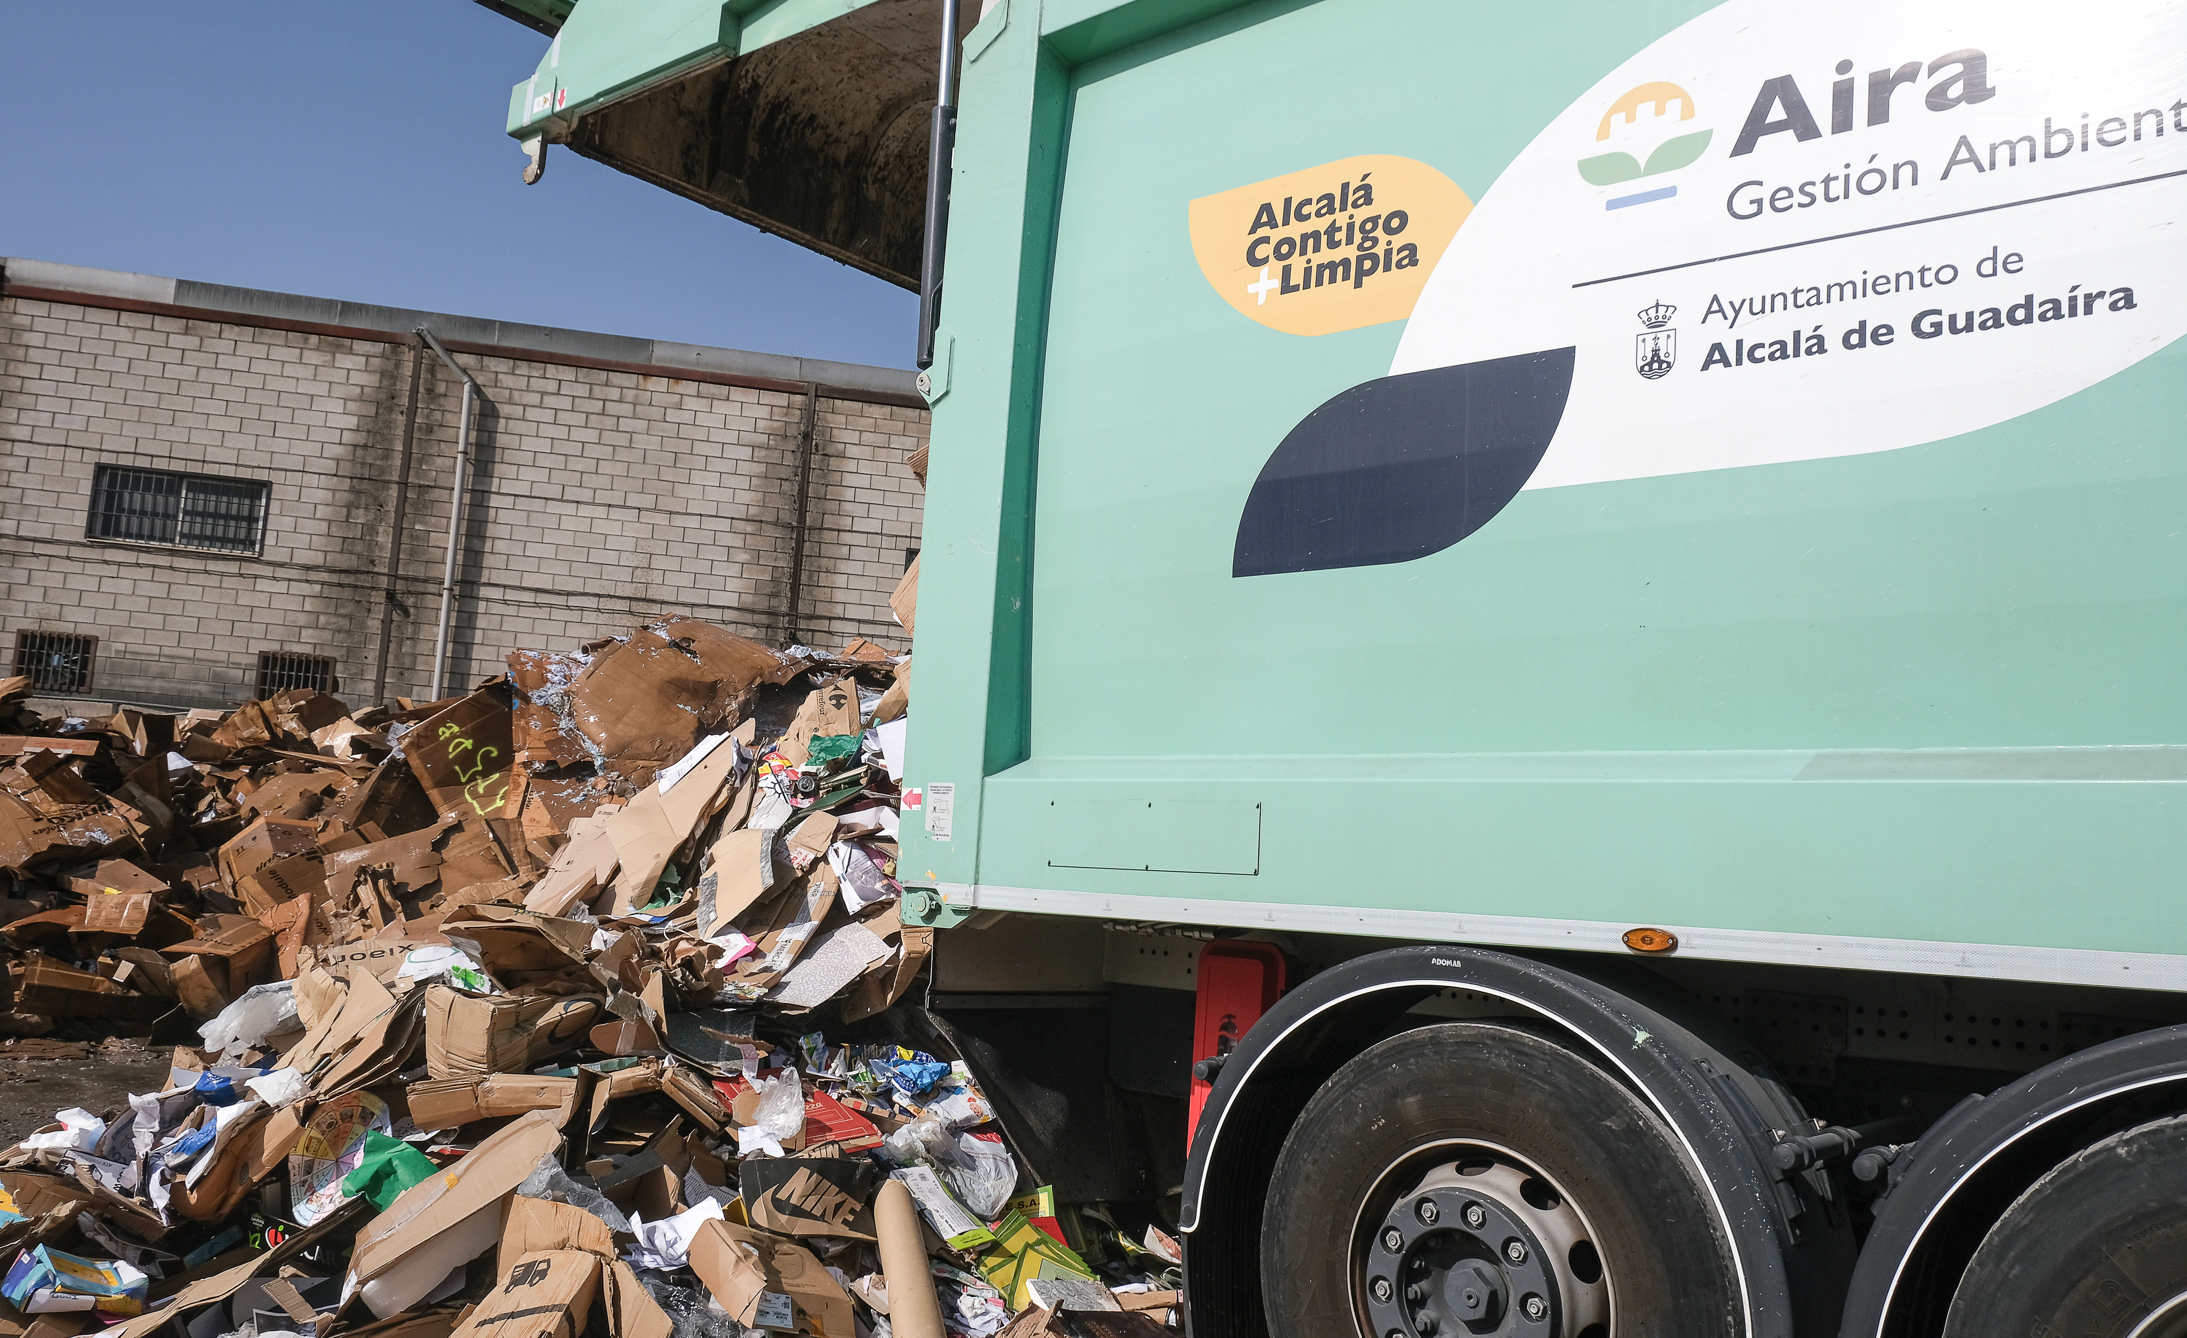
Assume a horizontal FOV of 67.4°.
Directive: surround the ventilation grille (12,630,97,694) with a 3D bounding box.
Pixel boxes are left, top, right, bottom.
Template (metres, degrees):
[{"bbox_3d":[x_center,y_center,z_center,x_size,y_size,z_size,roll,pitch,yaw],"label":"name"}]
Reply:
[{"bbox_3d":[-12.902,-0.085,20.365,0.910,0.700,0.090,5,-6,-11],"label":"ventilation grille"}]

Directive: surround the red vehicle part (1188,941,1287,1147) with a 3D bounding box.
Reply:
[{"bbox_3d":[0.418,1.059,4.357,0.272,0.665,0.190,-3,-9,38],"label":"red vehicle part"}]

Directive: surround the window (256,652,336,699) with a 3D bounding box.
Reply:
[{"bbox_3d":[-10.151,0.179,20.843,0.930,0.710,0.100,6,-6,-10],"label":"window"}]

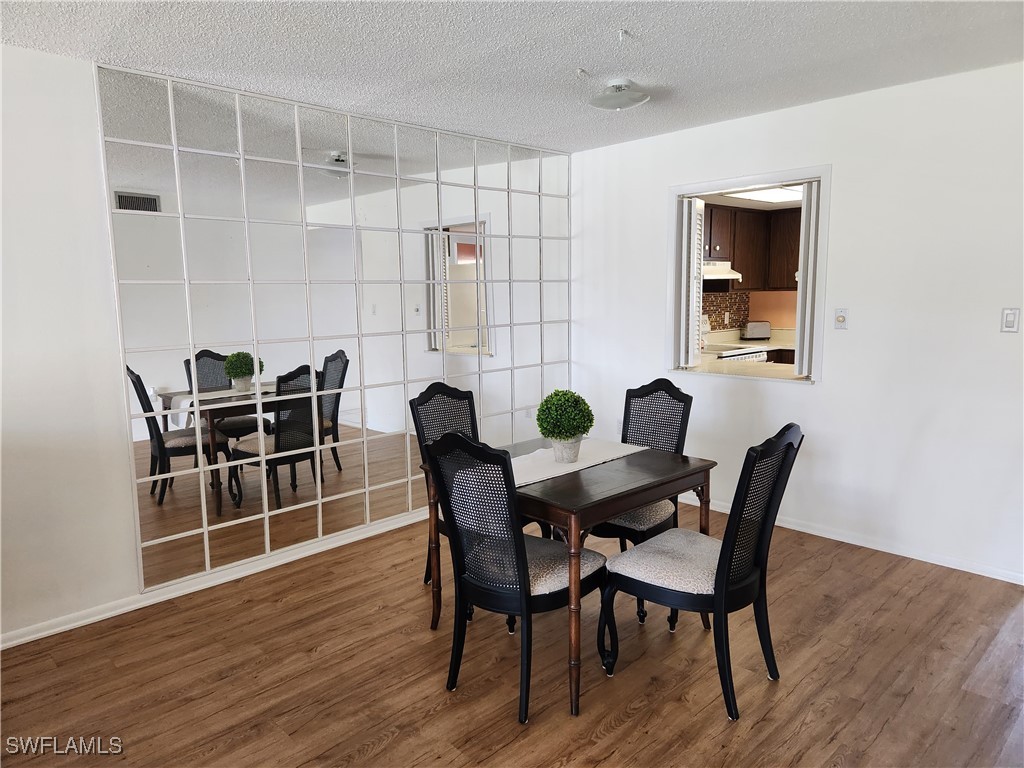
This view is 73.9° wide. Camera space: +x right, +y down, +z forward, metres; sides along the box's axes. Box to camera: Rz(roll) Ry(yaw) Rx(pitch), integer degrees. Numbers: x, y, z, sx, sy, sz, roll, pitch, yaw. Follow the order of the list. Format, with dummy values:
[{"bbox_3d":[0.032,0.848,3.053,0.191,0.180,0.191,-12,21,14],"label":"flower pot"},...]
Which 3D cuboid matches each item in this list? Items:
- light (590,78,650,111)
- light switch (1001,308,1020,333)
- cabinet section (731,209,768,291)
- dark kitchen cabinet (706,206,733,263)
[{"bbox_3d":[0.512,-1.390,3.298,0.300,0.140,0.300,-1,8,0],"label":"light"},{"bbox_3d":[2.349,-0.299,3.209,0.012,0.114,0.070,-9,11,-44],"label":"light switch"},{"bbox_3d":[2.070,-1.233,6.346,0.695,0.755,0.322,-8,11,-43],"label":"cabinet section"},{"bbox_3d":[1.638,-1.335,6.066,0.750,0.488,0.325,-9,11,-44],"label":"dark kitchen cabinet"}]

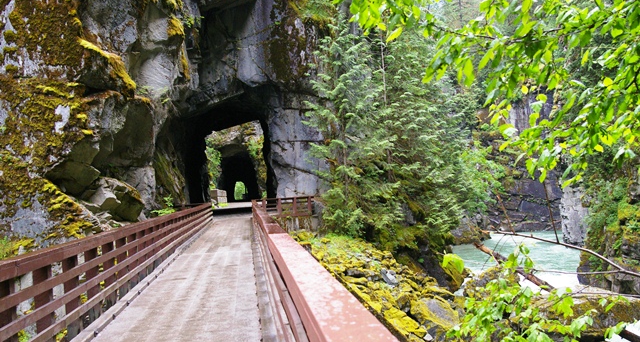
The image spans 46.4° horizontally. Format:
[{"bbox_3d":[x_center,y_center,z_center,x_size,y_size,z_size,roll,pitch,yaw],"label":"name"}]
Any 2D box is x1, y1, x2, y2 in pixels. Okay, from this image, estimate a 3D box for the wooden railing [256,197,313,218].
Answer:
[{"bbox_3d":[-1.981,2.066,42.000,3.250,1.070,0.200,-3,-1,-6],"label":"wooden railing"}]

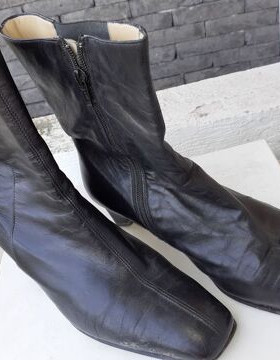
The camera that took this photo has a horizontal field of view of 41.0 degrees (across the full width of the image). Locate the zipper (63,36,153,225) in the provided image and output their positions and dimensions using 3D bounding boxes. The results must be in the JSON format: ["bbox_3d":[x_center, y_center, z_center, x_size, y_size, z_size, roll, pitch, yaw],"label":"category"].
[{"bbox_3d":[-0.018,-0.025,0.311,0.042,0.192,0.021,20,52,37],"label":"zipper"}]

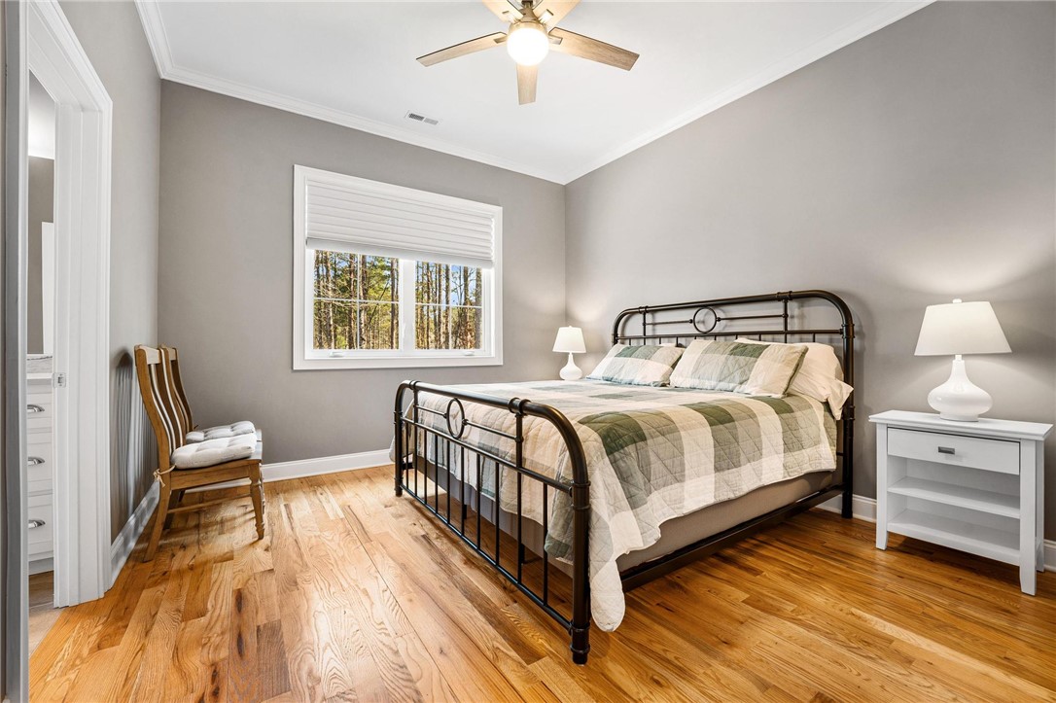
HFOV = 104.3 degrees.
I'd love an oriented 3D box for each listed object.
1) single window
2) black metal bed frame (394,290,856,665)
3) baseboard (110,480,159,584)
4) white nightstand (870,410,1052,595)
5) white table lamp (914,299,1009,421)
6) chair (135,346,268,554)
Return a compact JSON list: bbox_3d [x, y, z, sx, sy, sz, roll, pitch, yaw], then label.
[{"bbox_3d":[-1.096,-0.682,3.860,1.917,1.668,0.100,0,0,-32],"label":"single window"},{"bbox_3d":[0.543,0.320,2.743,2.224,1.424,1.974,0,0,-34],"label":"black metal bed frame"},{"bbox_3d":[-2.220,0.963,2.354,0.022,0.140,1.314,0,0,-34],"label":"baseboard"},{"bbox_3d":[2.141,0.690,2.054,0.404,0.685,0.580,0,0,-35],"label":"white nightstand"},{"bbox_3d":[2.178,0.043,2.066,0.342,0.610,0.342,0,0,-35],"label":"white table lamp"},{"bbox_3d":[-1.821,0.504,2.327,0.523,1.056,0.492,0,0,-32],"label":"chair"}]

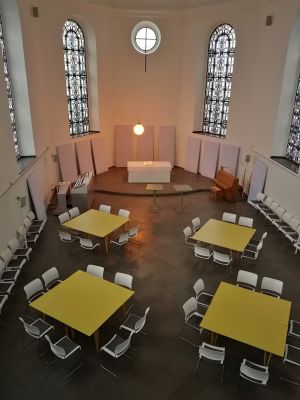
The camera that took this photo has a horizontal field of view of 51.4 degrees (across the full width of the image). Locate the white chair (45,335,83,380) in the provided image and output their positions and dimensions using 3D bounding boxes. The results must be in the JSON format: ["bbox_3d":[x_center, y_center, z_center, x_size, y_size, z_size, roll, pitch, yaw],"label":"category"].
[{"bbox_3d":[-1.632,2.851,5.957,0.500,0.830,0.510,16,25,33],"label":"white chair"}]

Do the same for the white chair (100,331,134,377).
[{"bbox_3d":[-0.629,2.856,6.025,0.535,0.785,0.495,14,25,30],"label":"white chair"}]

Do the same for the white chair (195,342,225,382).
[{"bbox_3d":[1.174,2.934,5.887,0.495,0.785,0.535,7,22,17],"label":"white chair"}]

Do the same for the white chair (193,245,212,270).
[{"bbox_3d":[1.640,1.710,9.482,0.500,0.830,0.530,12,23,26],"label":"white chair"}]

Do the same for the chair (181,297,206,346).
[{"bbox_3d":[1.046,2.760,7.099,0.510,0.800,0.510,16,25,34],"label":"chair"}]

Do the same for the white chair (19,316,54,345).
[{"bbox_3d":[-2.402,2.828,6.723,0.510,0.800,0.510,12,23,27],"label":"white chair"}]

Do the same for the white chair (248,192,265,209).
[{"bbox_3d":[4.850,0.171,14.233,0.510,0.800,0.510,-5,21,-15],"label":"white chair"}]

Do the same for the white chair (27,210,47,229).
[{"bbox_3d":[-4.258,0.874,11.845,0.510,0.800,0.510,0,21,-3],"label":"white chair"}]

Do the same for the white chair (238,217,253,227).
[{"bbox_3d":[3.357,1.102,11.161,0.500,0.830,0.530,12,24,28],"label":"white chair"}]

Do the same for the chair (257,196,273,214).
[{"bbox_3d":[4.820,0.356,13.193,0.530,0.830,0.500,-2,21,-7],"label":"chair"}]

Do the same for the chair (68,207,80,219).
[{"bbox_3d":[-2.705,0.749,11.811,0.530,0.830,0.500,13,24,28],"label":"chair"}]

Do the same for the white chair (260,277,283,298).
[{"bbox_3d":[2.957,2.459,7.704,0.490,0.816,0.520,11,23,23],"label":"white chair"}]

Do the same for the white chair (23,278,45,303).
[{"bbox_3d":[-2.558,2.341,7.282,0.535,0.785,0.495,13,24,28],"label":"white chair"}]

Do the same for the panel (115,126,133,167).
[{"bbox_3d":[-1.626,-3.340,19.715,1.040,2.580,0.070,-1,15,-4],"label":"panel"}]

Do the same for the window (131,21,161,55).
[{"bbox_3d":[-0.200,-9.151,17.578,1.683,1.693,0.306,-1,21,-5],"label":"window"}]

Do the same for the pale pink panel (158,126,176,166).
[{"bbox_3d":[1.052,-3.227,19.115,0.981,2.530,0.050,0,17,-3],"label":"pale pink panel"}]

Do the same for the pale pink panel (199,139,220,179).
[{"bbox_3d":[3.299,-2.246,17.204,0.080,1.980,1.000,-13,25,-39],"label":"pale pink panel"}]

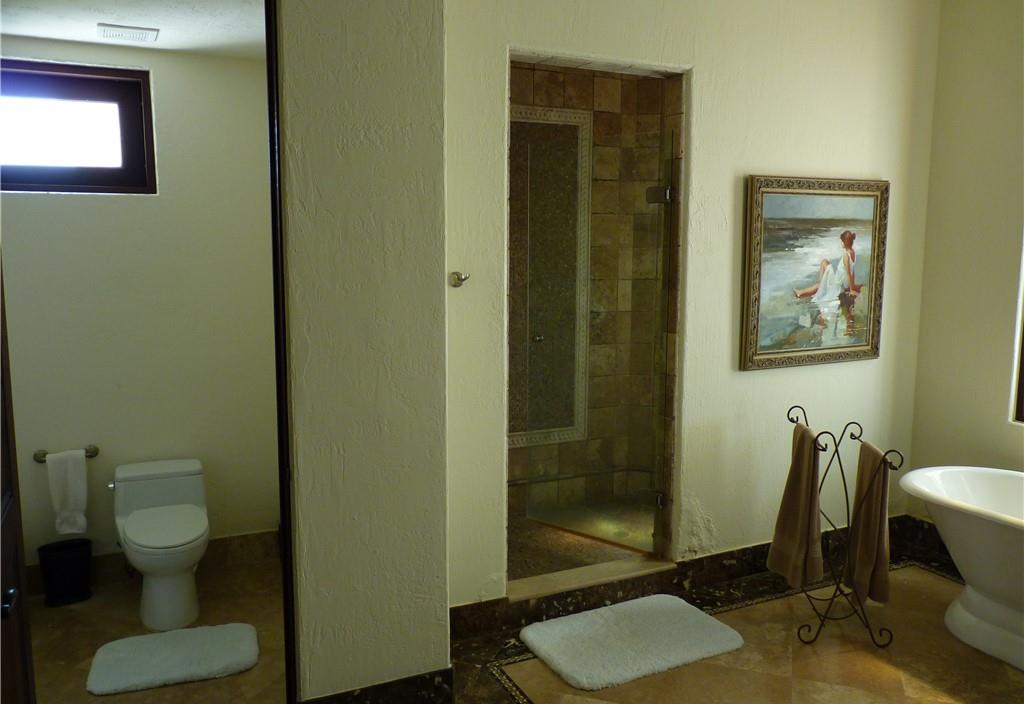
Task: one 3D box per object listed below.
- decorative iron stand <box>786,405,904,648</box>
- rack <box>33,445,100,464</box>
[{"bbox_3d":[1.429,0.745,3.553,0.383,0.926,0.533,1,7,7],"label":"decorative iron stand"},{"bbox_3d":[-2.110,0.485,3.778,0.276,0.058,0.075,-3,8,-26],"label":"rack"}]

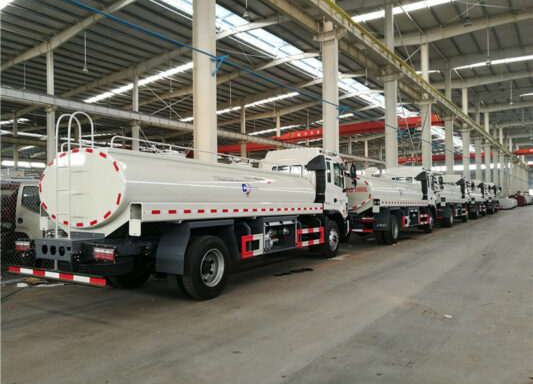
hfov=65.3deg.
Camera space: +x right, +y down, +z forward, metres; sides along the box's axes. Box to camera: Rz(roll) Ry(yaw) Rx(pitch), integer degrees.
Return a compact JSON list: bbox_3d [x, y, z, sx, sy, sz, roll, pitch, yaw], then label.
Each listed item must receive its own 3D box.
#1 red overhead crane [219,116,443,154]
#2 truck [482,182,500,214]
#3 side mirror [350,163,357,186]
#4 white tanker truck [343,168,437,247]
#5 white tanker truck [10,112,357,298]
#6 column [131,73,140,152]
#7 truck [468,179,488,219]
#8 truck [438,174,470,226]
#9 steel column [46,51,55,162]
[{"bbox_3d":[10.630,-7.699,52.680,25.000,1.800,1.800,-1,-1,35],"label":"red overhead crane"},{"bbox_3d":[21.200,0.620,40.968,2.600,3.030,8.800,-1,-1,33],"label":"truck"},{"bbox_3d":[2.570,-0.498,12.284,0.200,0.700,0.150,-1,-1,32],"label":"side mirror"},{"bbox_3d":[4.926,0.378,17.359,2.600,3.030,8.800,-1,-1,35],"label":"white tanker truck"},{"bbox_3d":[-0.686,0.301,9.616,2.600,3.030,8.800,-1,-1,32],"label":"white tanker truck"},{"bbox_3d":[-12.704,-4.454,40.544,0.550,13.700,0.480,-1,-1,35],"label":"column"},{"bbox_3d":[15.861,0.541,33.207,2.600,3.030,8.800,-1,-1,34],"label":"truck"},{"bbox_3d":[10.468,0.460,25.346,2.600,3.030,8.800,-1,-1,34],"label":"truck"},{"bbox_3d":[-17.523,-4.522,33.786,0.550,13.700,0.480,-1,-1,35],"label":"steel column"}]

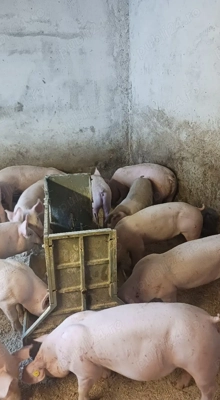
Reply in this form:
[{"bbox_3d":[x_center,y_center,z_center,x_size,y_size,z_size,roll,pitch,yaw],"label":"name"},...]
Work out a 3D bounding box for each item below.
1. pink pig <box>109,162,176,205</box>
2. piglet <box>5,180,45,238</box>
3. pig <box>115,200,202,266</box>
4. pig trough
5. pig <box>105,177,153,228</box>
[{"bbox_3d":[0.416,-0.193,4.192,0.970,0.540,0.300,4,22,14],"label":"pink pig"},{"bbox_3d":[-0.778,0.115,3.509,0.280,0.500,0.980,2,21,8],"label":"piglet"},{"bbox_3d":[0.446,0.316,2.867,1.000,0.540,0.300,-9,22,-20],"label":"pig"},{"bbox_3d":[-0.273,0.338,2.533,0.840,0.765,1.247,-5,21,-9],"label":"pig trough"},{"bbox_3d":[0.212,0.077,3.598,0.250,0.470,0.880,14,26,34],"label":"pig"}]

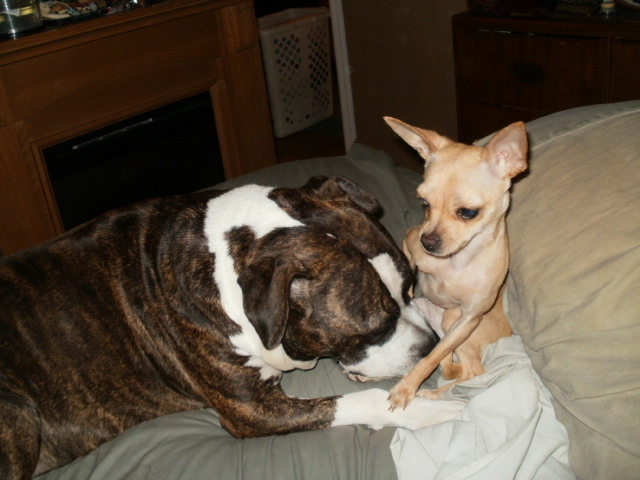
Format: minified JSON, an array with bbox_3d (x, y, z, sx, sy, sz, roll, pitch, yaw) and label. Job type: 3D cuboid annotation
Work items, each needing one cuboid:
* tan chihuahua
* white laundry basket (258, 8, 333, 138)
[{"bbox_3d":[0.164,0.007,0.823,0.175,0.335,0.225,7,30,27],"label":"tan chihuahua"},{"bbox_3d":[-0.206,-0.907,3.608,0.346,0.550,0.522,19,36,42],"label":"white laundry basket"}]

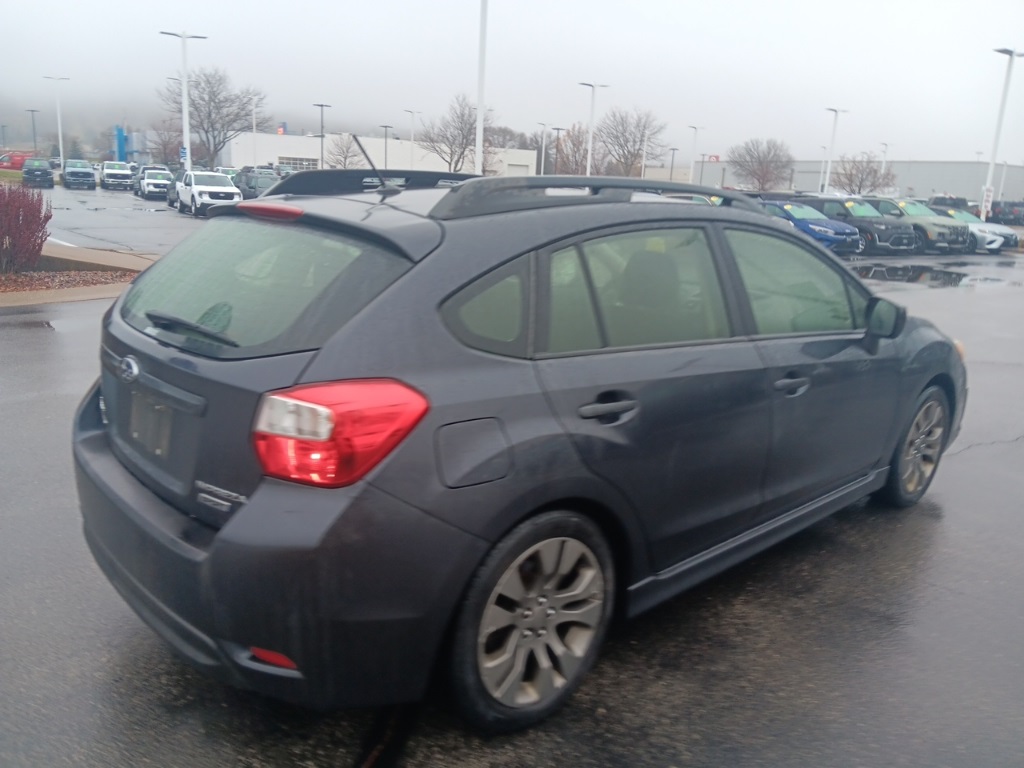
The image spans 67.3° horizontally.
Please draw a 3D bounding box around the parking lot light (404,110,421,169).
[{"bbox_3d":[-8.996,-20.471,69.257,1.650,7.810,0.350,-5,16,-30],"label":"parking lot light"}]

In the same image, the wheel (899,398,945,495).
[{"bbox_3d":[1.986,0.294,3.855,0.465,0.465,0.180,-9,18,-42],"label":"wheel"}]

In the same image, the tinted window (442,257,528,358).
[{"bbox_3d":[-0.064,-0.180,1.861,0.300,0.270,0.050,-10,0,-35],"label":"tinted window"}]

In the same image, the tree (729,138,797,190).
[{"bbox_3d":[22.280,-18.877,70.277,6.300,6.800,6.300,7,14,16],"label":"tree"}]

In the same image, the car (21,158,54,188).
[{"bbox_3d":[-34.362,-15.216,55.770,2.050,1.920,5.600,-5,14,-31],"label":"car"}]

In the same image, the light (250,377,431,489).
[{"bbox_3d":[-0.368,0.088,1.685,0.230,0.240,0.360,15,18,41],"label":"light"}]

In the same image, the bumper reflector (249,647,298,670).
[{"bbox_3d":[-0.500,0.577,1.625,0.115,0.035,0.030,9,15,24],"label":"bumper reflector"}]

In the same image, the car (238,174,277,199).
[{"bbox_3d":[-10.967,-8.509,34.677,1.920,1.800,4.600,-8,17,-36],"label":"car"}]

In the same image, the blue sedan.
[{"bbox_3d":[8.424,-4.961,24.011,1.800,1.435,4.640,-5,15,-26],"label":"blue sedan"}]

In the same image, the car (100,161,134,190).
[{"bbox_3d":[-29.937,-15.781,58.421,2.060,1.970,5.850,-4,14,-30],"label":"car"}]

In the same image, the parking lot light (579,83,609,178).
[{"bbox_3d":[4.750,-14.102,47.080,2.050,8.050,0.400,-4,15,-23],"label":"parking lot light"}]

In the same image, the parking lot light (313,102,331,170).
[{"bbox_3d":[-16.647,-20.396,67.314,1.600,7.790,0.350,-5,16,-30],"label":"parking lot light"}]

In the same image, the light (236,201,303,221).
[{"bbox_3d":[-0.683,-0.495,2.189,0.090,0.055,0.440,-9,18,-42],"label":"light"}]

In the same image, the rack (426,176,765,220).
[{"bbox_3d":[0.387,-0.565,2.405,1.600,0.135,0.085,-8,16,-42],"label":"rack"}]

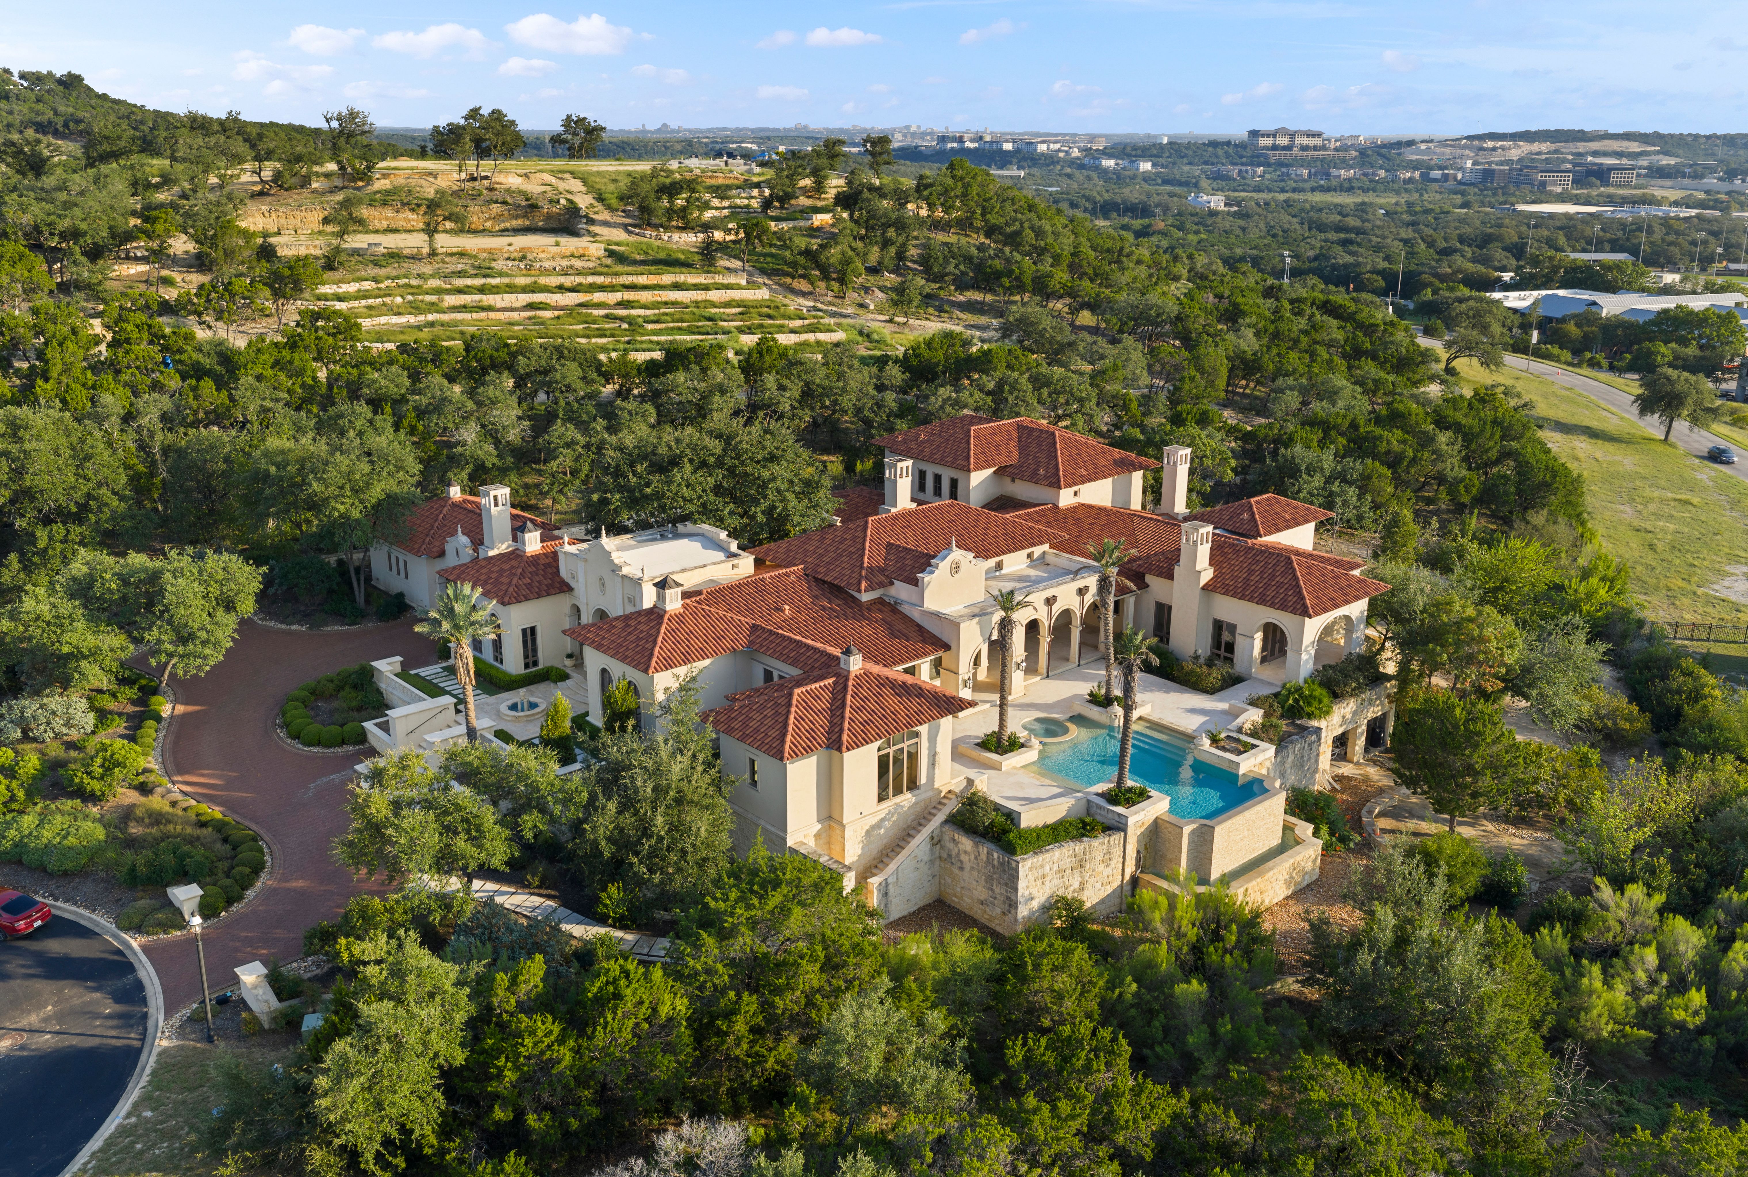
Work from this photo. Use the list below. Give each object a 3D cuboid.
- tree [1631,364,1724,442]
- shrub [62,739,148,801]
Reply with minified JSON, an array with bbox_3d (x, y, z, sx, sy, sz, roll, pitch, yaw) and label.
[{"bbox_3d":[105.260,-24.210,180.410,10.220,10.160,10.220,0,18,0],"label":"tree"},{"bbox_3d":[-37.430,8.870,66.980,3.700,2.600,3.700,0,18,0],"label":"shrub"}]

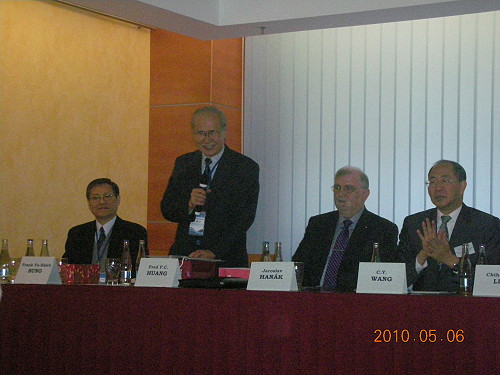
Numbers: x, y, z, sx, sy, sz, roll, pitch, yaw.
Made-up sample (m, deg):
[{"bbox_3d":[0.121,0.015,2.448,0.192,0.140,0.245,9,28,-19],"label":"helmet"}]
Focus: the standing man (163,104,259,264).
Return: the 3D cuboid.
[{"bbox_3d":[-0.207,0.423,6.398,0.540,1.690,0.420,-1,-4,24],"label":"standing man"}]

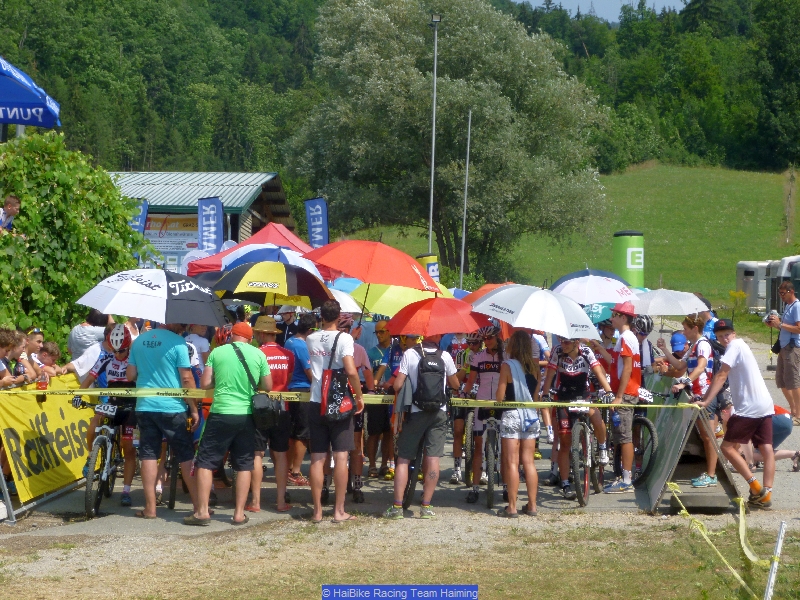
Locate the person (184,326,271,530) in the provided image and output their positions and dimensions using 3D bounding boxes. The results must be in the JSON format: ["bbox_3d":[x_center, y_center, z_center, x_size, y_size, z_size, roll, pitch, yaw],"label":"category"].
[{"bbox_3d":[-1.388,1.005,15.050,0.650,1.660,0.500,0,-1,-6],"label":"person"}]

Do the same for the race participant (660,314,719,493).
[{"bbox_3d":[2.840,0.999,18.200,0.650,1.700,0.500,1,-1,-17],"label":"race participant"}]

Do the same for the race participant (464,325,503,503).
[{"bbox_3d":[0.839,1.002,16.866,0.520,1.640,0.500,1,2,0],"label":"race participant"}]

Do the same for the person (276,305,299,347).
[{"bbox_3d":[-1.340,0.872,22.267,0.500,1.660,0.400,1,2,18],"label":"person"}]

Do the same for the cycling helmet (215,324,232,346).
[{"bbox_3d":[-1.652,0.336,17.500,0.210,0.180,0.270,0,2,-18],"label":"cycling helmet"}]

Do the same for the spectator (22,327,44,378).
[{"bbox_3d":[-3.563,1.065,17.868,0.550,1.600,0.480,1,2,17],"label":"spectator"}]

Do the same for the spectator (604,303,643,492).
[{"bbox_3d":[2.113,0.934,17.263,0.400,1.780,0.480,1,2,-3],"label":"spectator"}]

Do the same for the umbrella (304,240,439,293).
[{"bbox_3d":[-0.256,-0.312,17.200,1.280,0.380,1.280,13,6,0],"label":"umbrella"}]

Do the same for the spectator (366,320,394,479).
[{"bbox_3d":[-0.154,1.030,18.867,0.500,1.630,0.380,1,2,14],"label":"spectator"}]

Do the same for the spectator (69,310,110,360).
[{"bbox_3d":[-2.966,0.903,17.865,0.520,1.650,0.400,2,3,18],"label":"spectator"}]

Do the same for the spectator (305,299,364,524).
[{"bbox_3d":[-0.545,0.914,15.150,0.540,1.820,0.440,0,-1,3],"label":"spectator"}]

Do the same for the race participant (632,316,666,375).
[{"bbox_3d":[2.489,0.997,18.900,0.560,1.690,0.520,0,-1,6],"label":"race participant"}]

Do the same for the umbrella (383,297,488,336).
[{"bbox_3d":[0.335,0.132,15.700,0.940,0.410,0.940,1,9,0],"label":"umbrella"}]

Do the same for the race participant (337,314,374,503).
[{"bbox_3d":[-0.447,1.040,17.215,0.550,1.740,0.500,0,2,-3],"label":"race participant"}]

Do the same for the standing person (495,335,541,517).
[{"bbox_3d":[1.066,1.111,16.667,0.440,1.660,0.360,0,2,0],"label":"standing person"}]

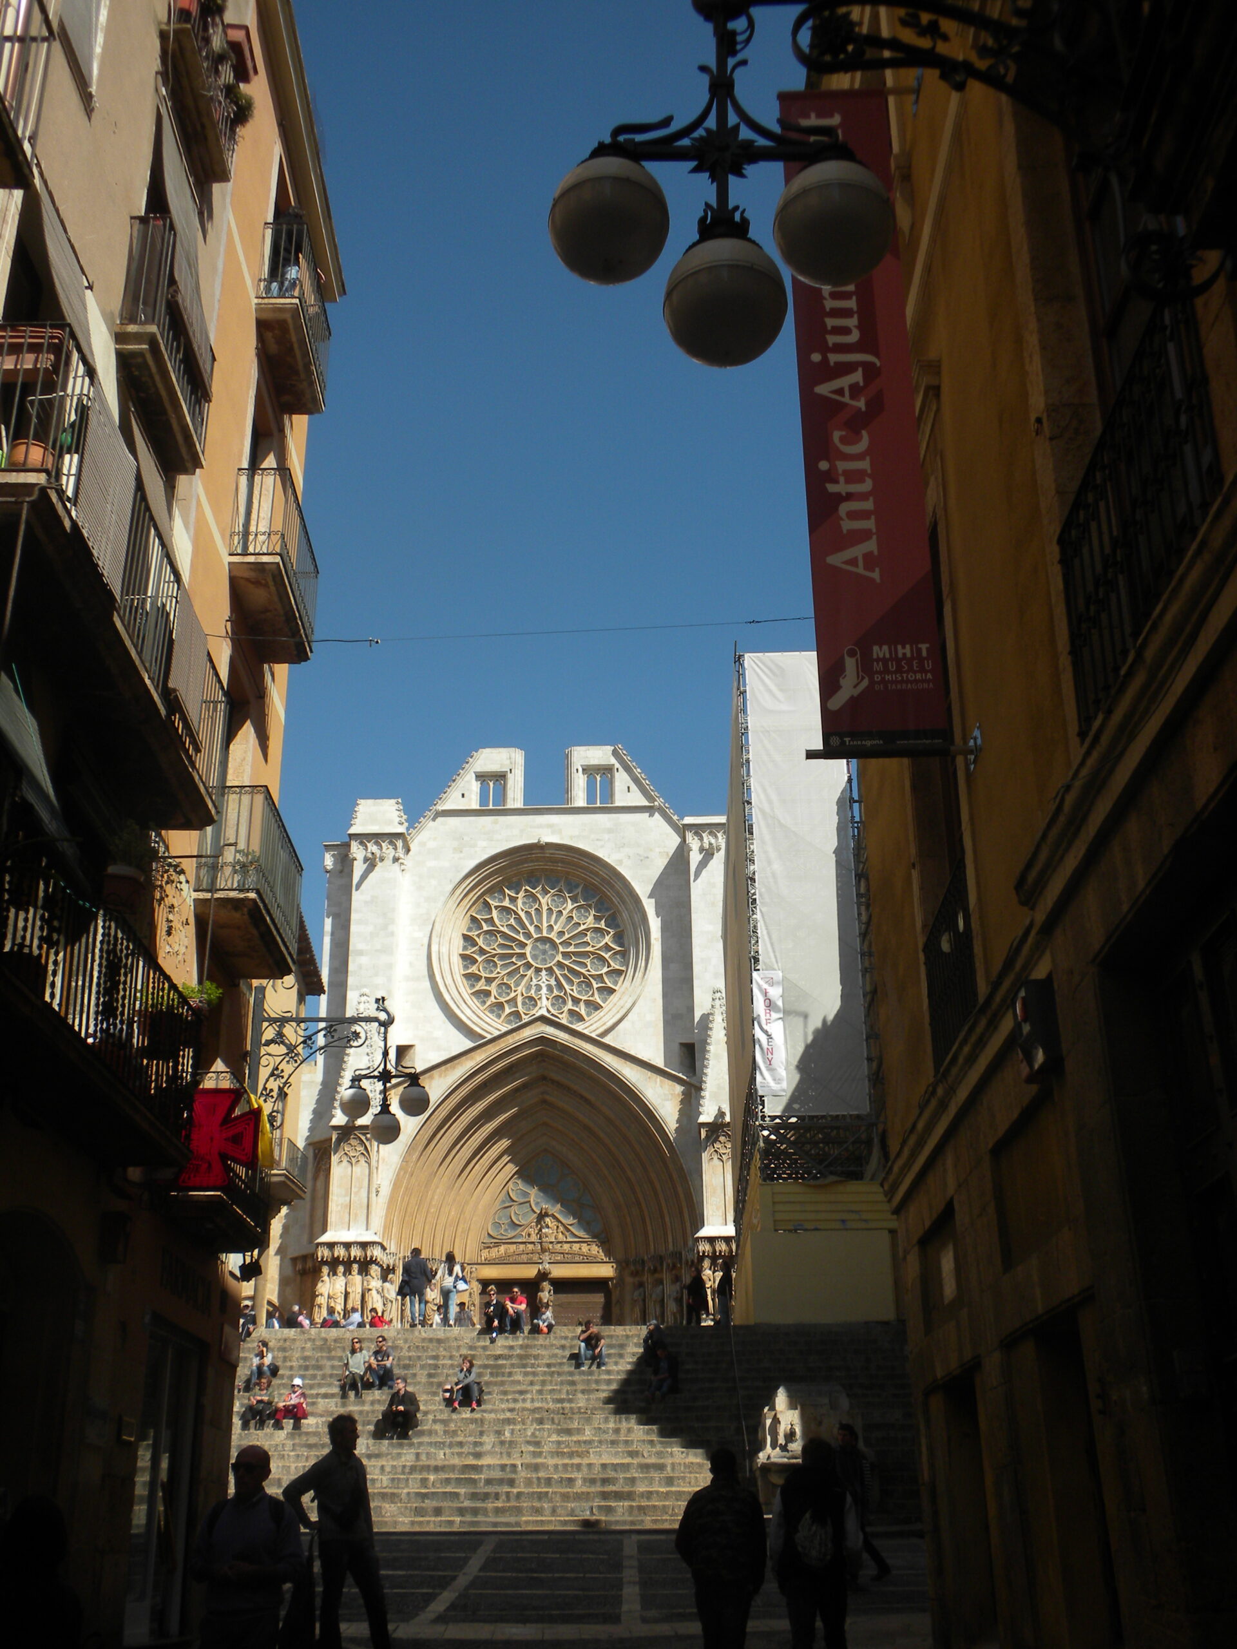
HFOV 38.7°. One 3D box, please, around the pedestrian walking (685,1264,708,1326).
[{"bbox_3d":[1.861,11.415,42.081,0.580,1.680,0.500,6,-23,-17],"label":"pedestrian walking"}]

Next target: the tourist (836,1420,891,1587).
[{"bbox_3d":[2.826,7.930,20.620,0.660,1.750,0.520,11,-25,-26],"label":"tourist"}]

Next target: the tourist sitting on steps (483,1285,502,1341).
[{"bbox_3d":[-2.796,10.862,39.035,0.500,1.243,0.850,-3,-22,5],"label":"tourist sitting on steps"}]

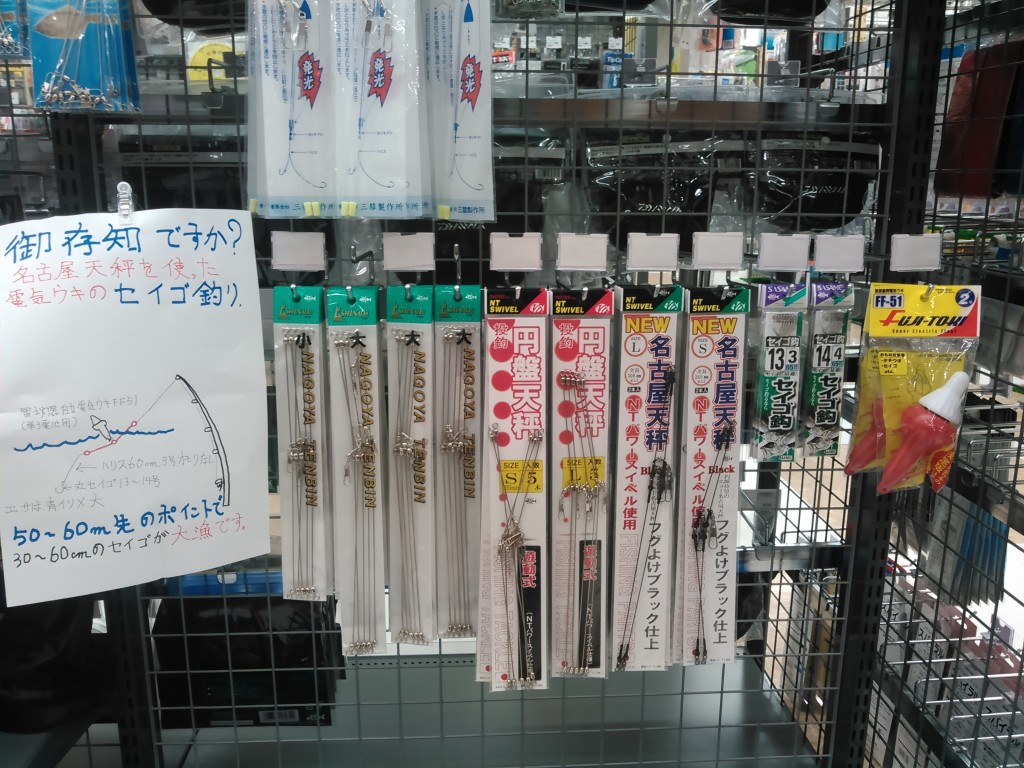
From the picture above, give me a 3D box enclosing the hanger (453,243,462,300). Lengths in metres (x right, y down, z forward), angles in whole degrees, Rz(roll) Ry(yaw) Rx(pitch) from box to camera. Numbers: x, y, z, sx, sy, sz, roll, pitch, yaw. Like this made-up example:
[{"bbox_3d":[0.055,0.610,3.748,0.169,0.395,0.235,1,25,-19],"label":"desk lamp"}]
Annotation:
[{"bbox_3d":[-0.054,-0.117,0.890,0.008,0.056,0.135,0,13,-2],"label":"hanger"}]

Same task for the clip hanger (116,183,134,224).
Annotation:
[{"bbox_3d":[-0.390,-0.182,0.895,0.016,0.044,0.018,-1,13,-6],"label":"clip hanger"}]

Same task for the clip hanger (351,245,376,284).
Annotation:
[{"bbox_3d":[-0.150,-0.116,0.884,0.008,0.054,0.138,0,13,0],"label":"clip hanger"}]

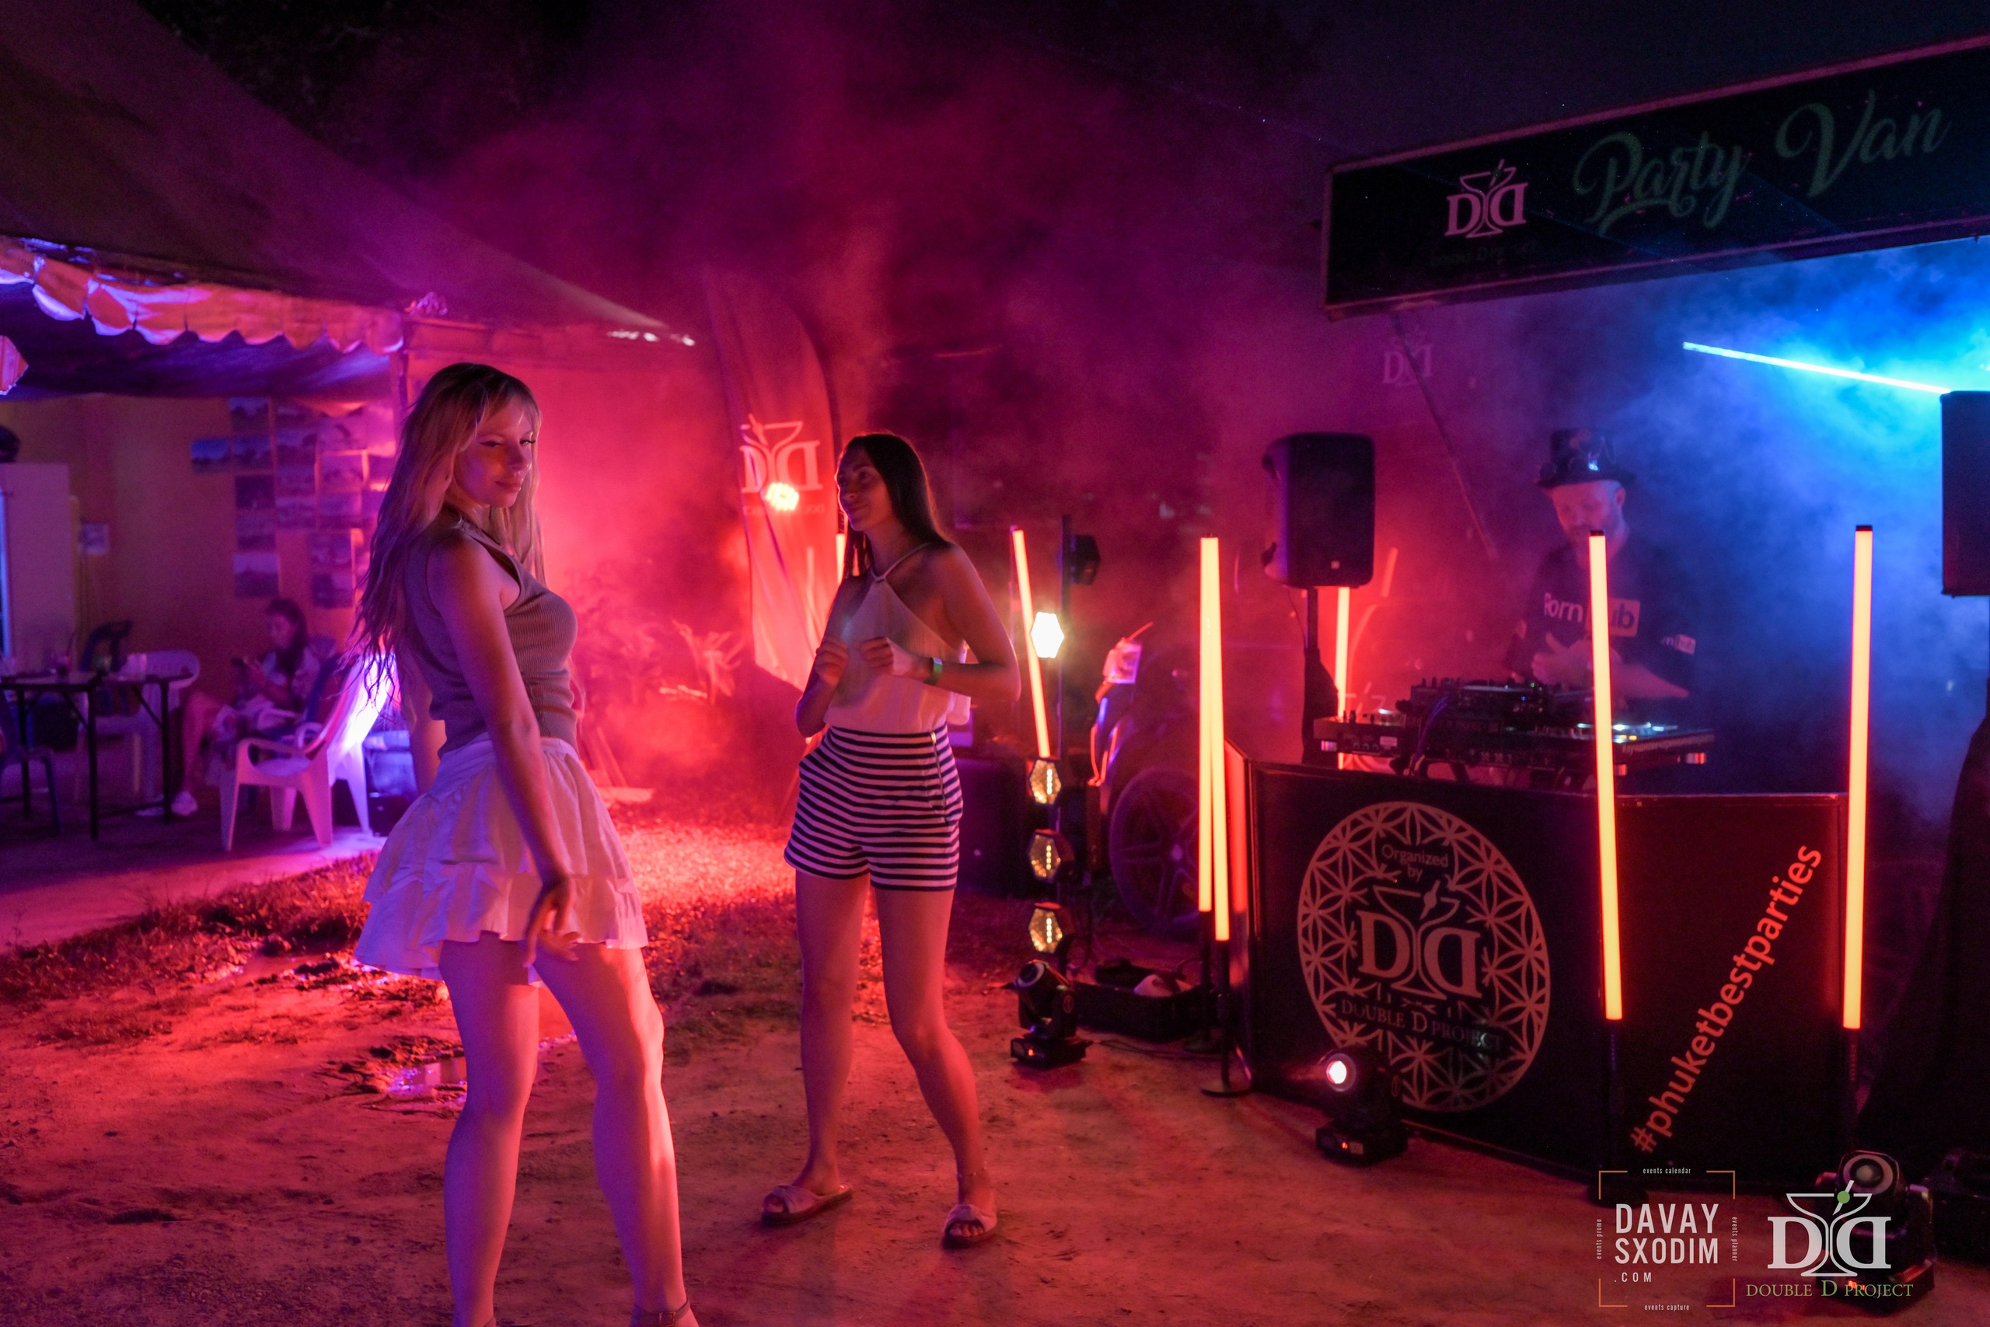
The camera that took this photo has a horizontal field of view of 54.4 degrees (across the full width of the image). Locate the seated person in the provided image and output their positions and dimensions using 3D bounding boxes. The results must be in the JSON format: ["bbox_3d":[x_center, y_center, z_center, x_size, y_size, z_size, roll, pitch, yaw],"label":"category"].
[{"bbox_3d":[-3.656,0.222,9.428,0.760,1.080,0.500,-2,4,-21],"label":"seated person"}]

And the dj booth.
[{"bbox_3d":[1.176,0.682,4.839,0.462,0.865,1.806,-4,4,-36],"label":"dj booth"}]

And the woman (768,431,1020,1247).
[{"bbox_3d":[-0.228,0.355,4.090,0.490,1.665,0.400,1,4,30],"label":"woman"}]

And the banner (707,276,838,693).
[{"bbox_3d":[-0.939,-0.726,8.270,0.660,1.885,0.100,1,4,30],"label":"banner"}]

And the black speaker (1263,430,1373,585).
[{"bbox_3d":[0.904,-0.424,5.365,0.265,0.433,0.250,-2,4,-17],"label":"black speaker"}]

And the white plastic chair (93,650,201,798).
[{"bbox_3d":[-4.314,0.346,9.886,0.550,0.800,0.550,2,5,40],"label":"white plastic chair"}]

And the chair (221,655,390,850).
[{"bbox_3d":[-3.073,0.390,8.658,0.580,0.820,0.560,0,4,12],"label":"chair"}]

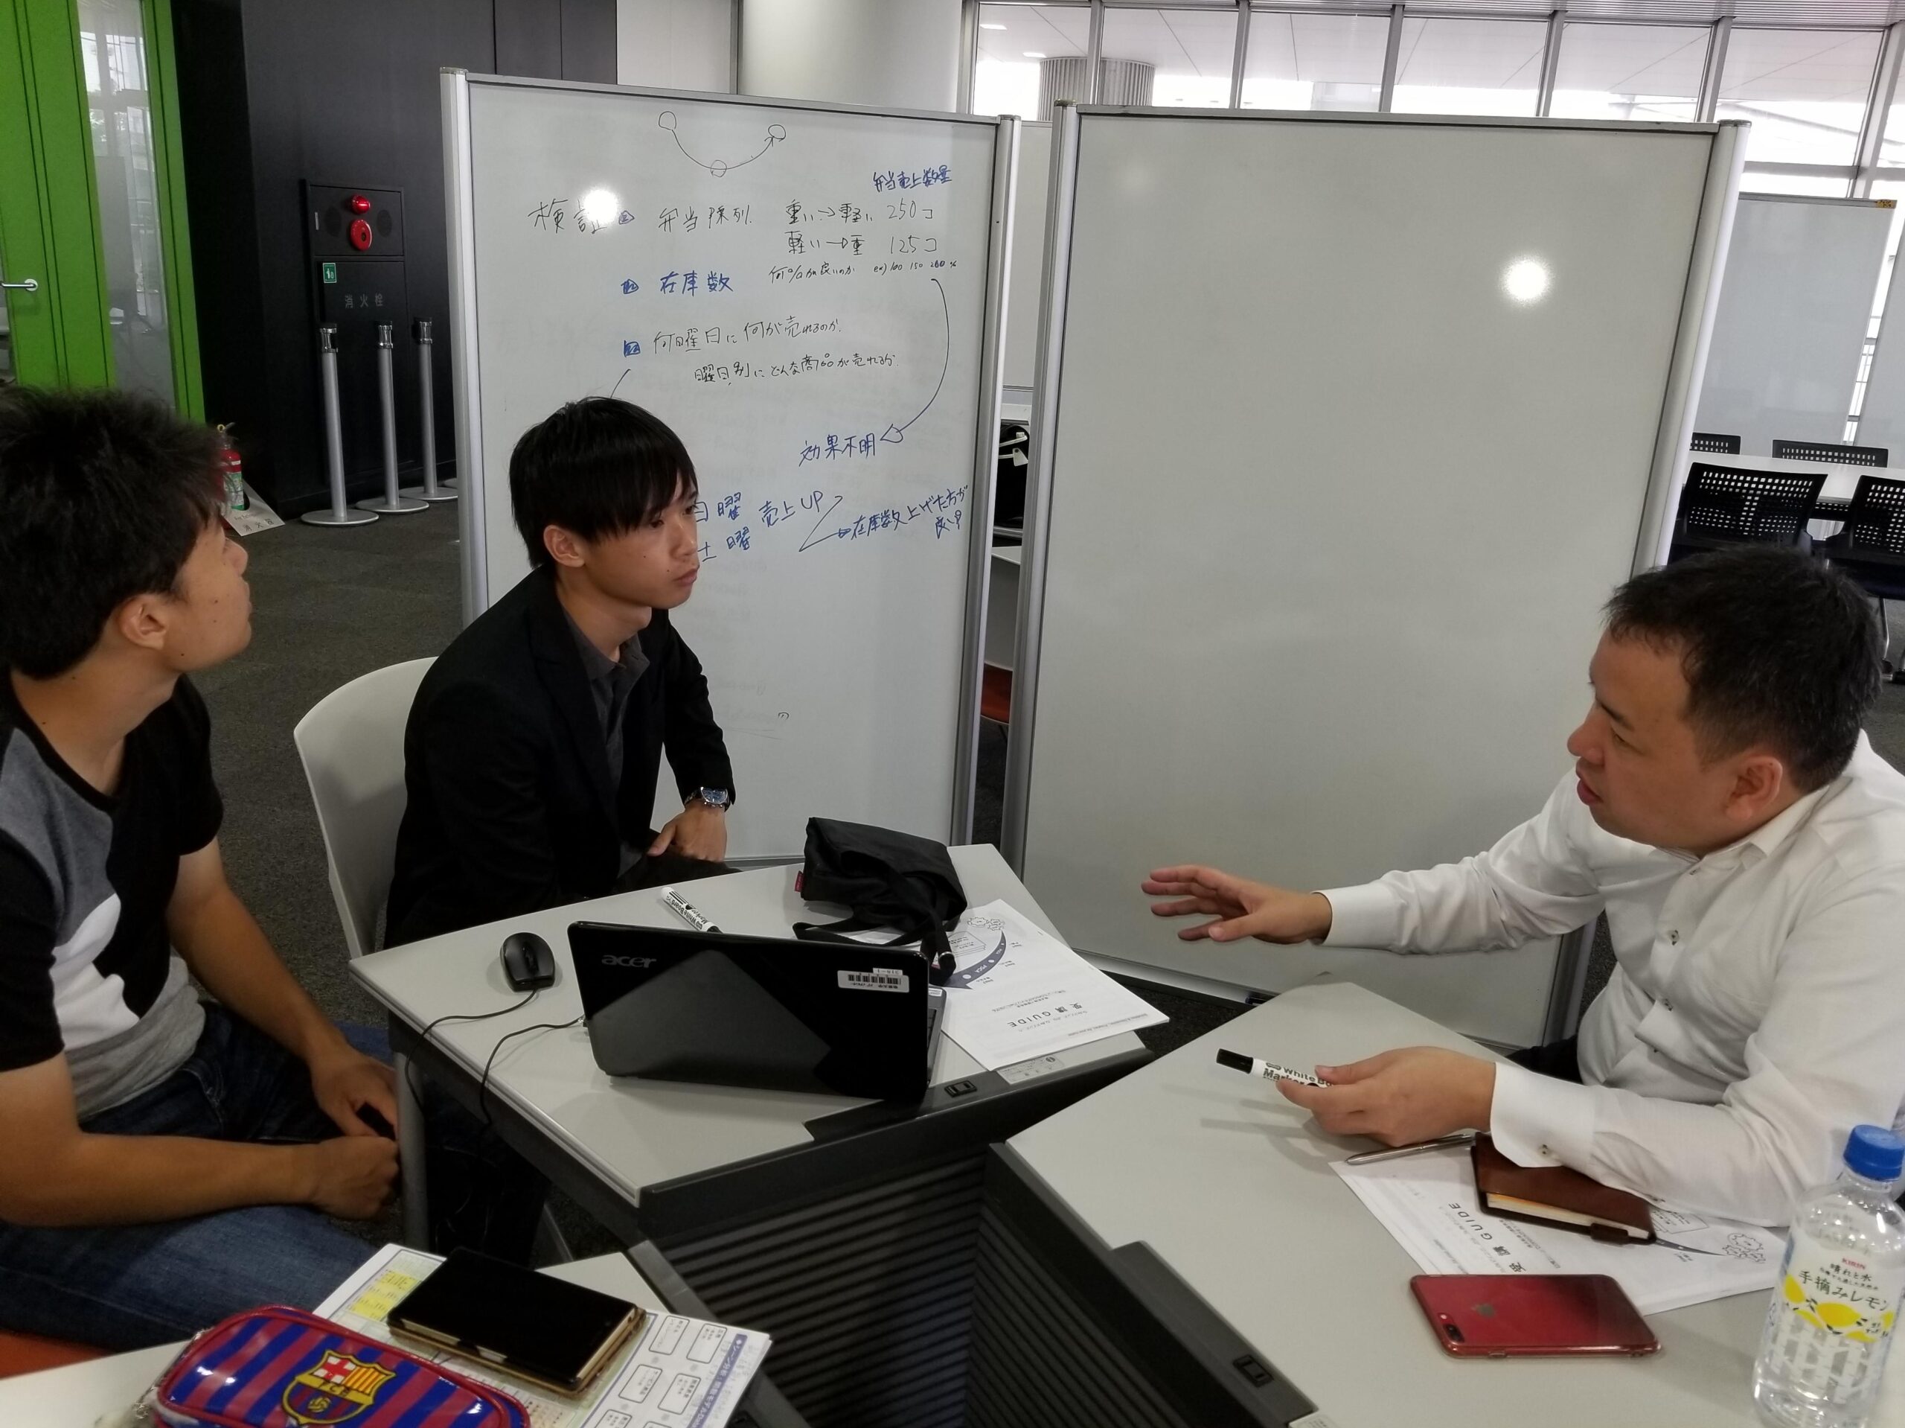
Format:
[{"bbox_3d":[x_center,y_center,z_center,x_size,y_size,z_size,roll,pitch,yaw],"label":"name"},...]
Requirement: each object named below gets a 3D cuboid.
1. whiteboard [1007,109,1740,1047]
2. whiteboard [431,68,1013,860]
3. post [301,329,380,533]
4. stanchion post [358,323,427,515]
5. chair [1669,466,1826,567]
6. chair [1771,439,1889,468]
[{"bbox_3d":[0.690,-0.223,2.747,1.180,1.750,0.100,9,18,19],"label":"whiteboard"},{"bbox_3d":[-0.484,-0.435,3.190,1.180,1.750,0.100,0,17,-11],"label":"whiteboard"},{"bbox_3d":[-3.164,-1.484,7.321,0.370,0.980,0.370,4,17,0],"label":"post"},{"bbox_3d":[-3.046,-1.605,7.742,0.370,0.980,0.370,4,17,0],"label":"stanchion post"},{"bbox_3d":[3.298,-0.617,6.108,0.540,0.860,0.550,9,18,16],"label":"chair"},{"bbox_3d":[4.133,-0.777,6.808,0.540,0.860,0.550,9,18,16],"label":"chair"}]

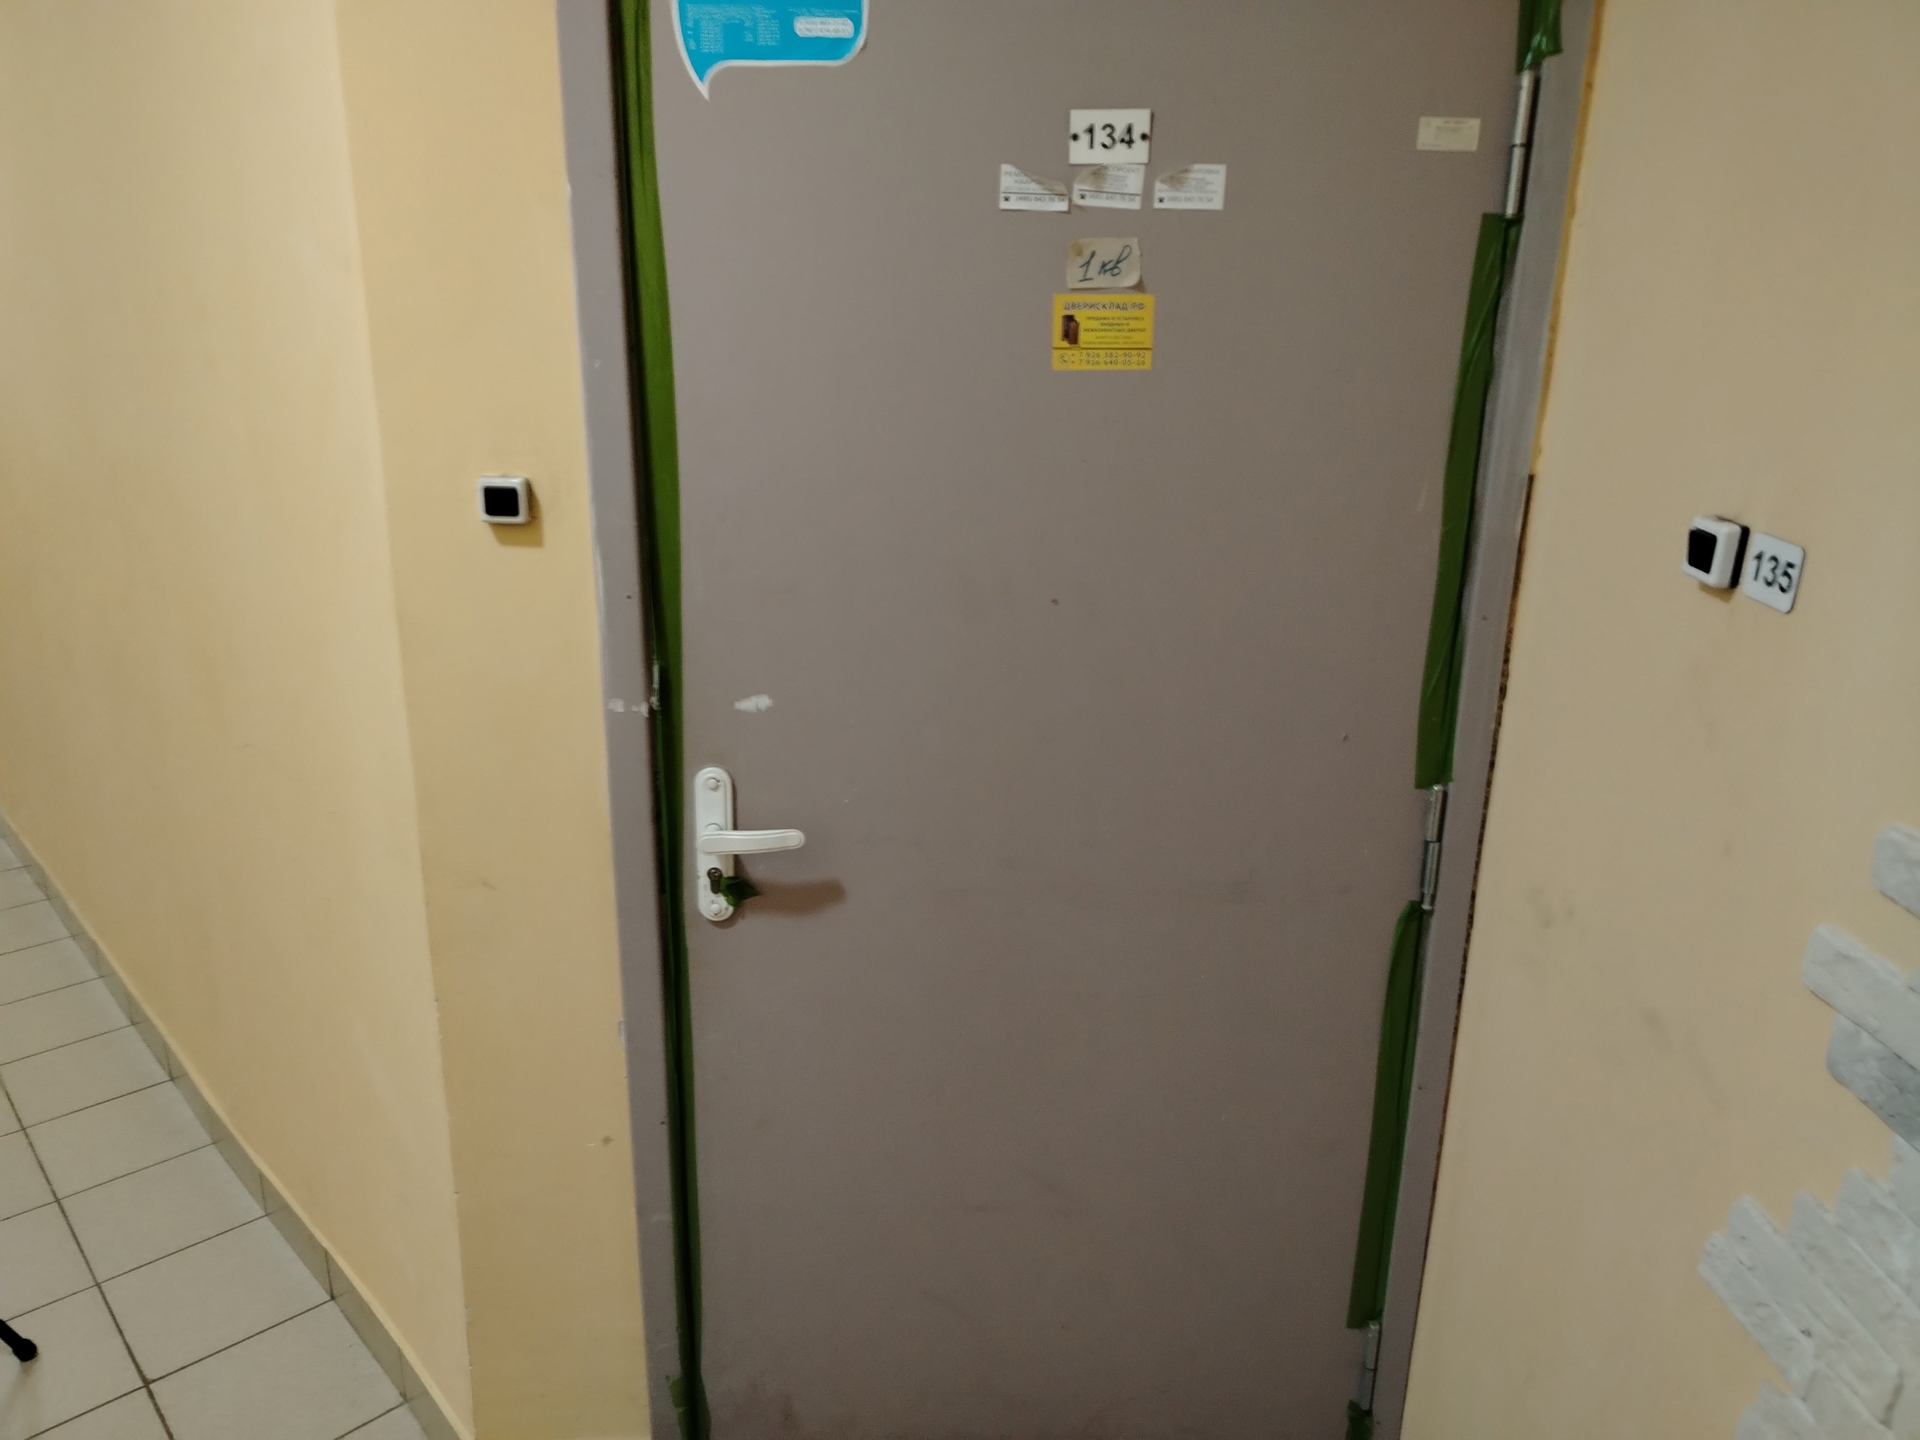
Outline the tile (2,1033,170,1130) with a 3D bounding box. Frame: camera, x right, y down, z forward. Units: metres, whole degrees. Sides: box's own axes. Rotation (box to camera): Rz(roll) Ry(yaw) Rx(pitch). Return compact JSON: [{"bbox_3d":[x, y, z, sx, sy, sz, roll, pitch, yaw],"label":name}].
[{"bbox_3d":[-1.859,0.756,2.827,0.266,0.010,0.298,-15,23,-42],"label":"tile"}]

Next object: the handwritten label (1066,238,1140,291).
[{"bbox_3d":[0.144,-0.454,1.324,0.072,0.047,0.006,1,16,1],"label":"handwritten label"}]

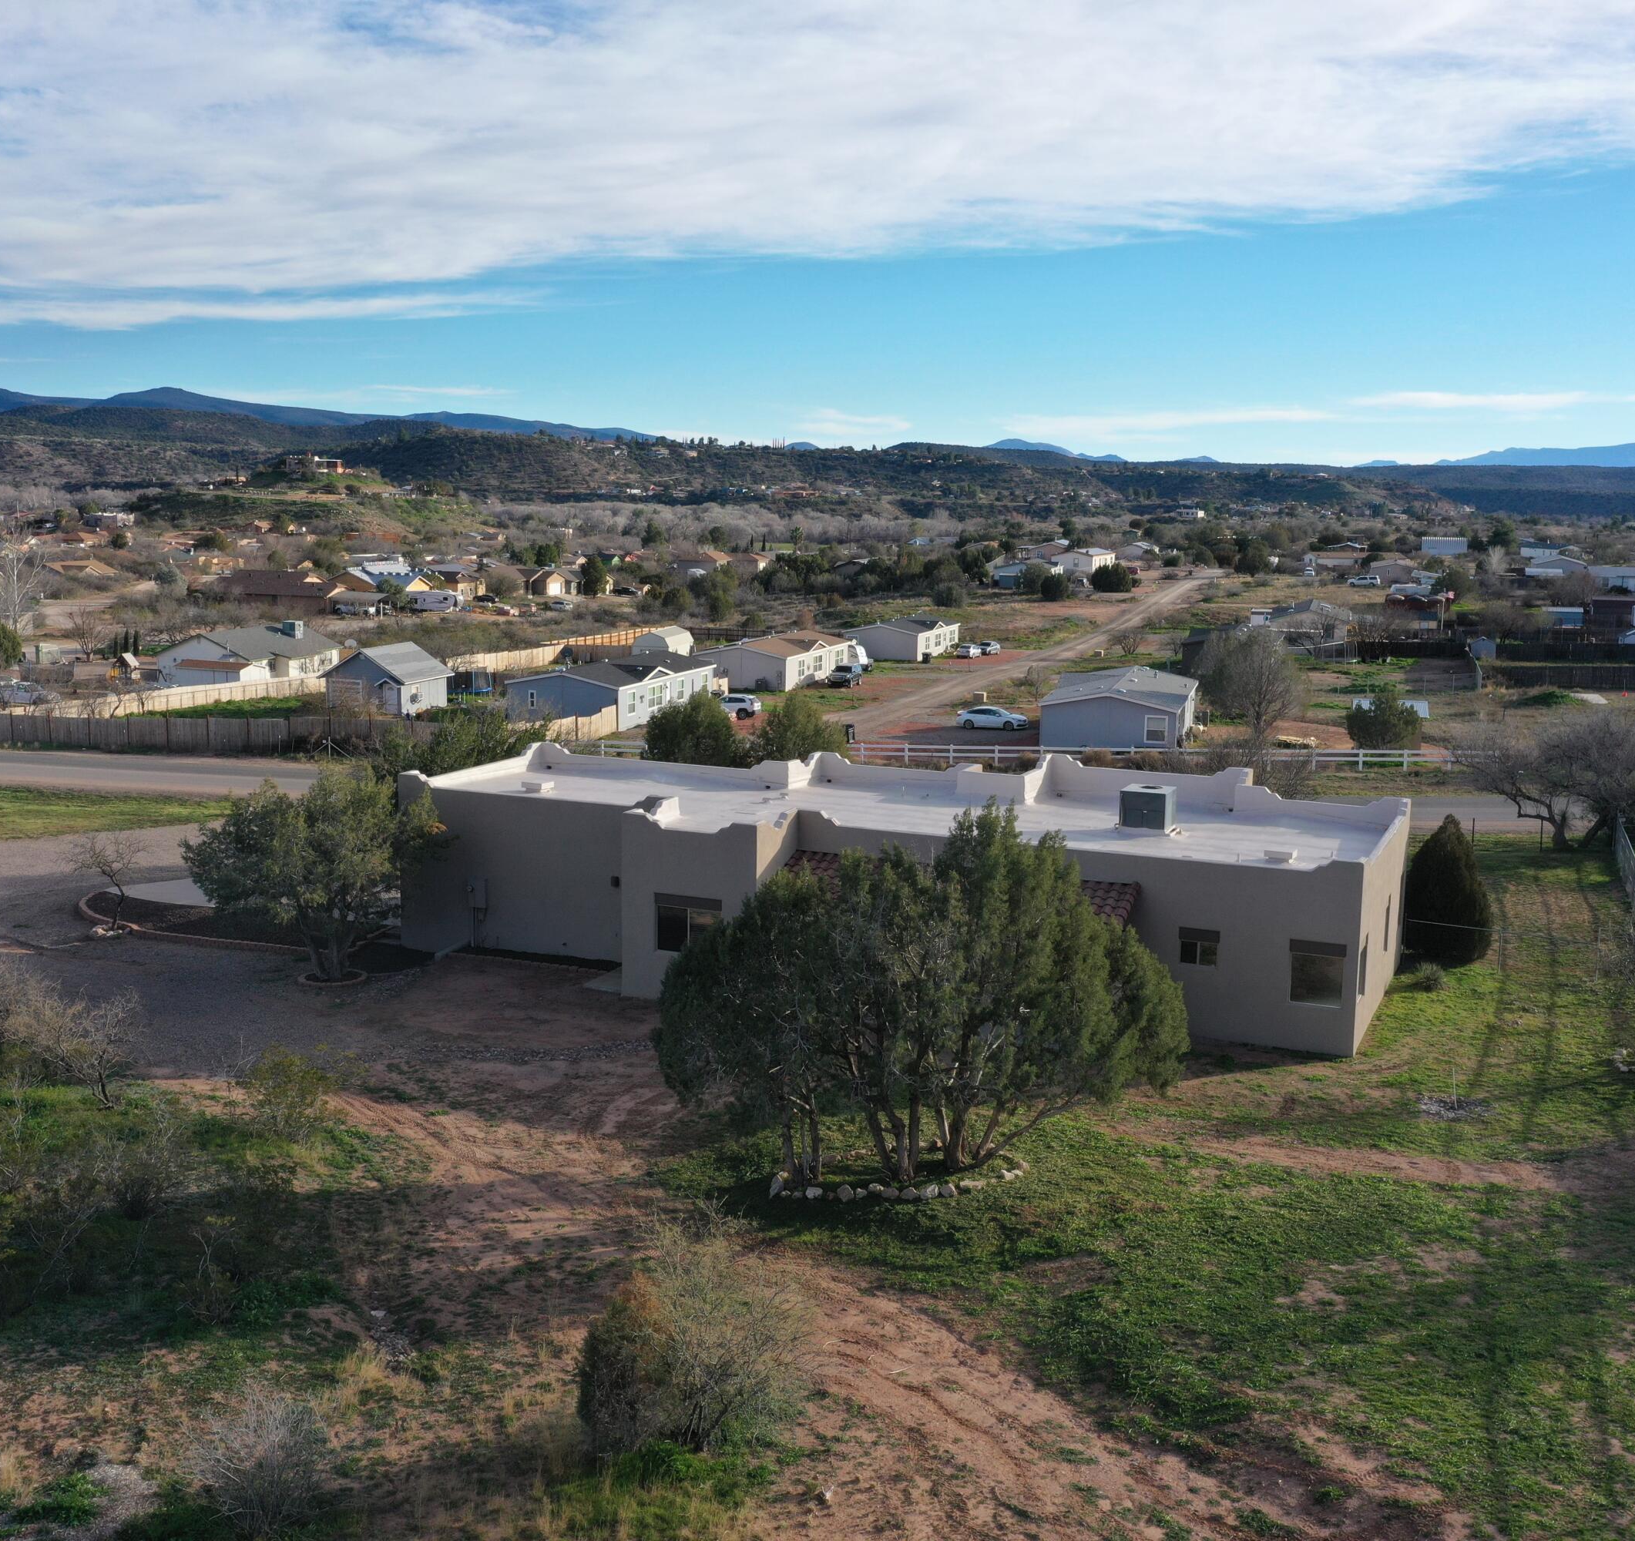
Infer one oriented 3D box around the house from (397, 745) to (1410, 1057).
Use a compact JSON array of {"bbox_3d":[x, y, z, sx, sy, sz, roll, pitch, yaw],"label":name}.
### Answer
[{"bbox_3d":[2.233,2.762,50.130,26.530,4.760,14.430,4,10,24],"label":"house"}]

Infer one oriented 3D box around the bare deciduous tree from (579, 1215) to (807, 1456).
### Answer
[{"bbox_3d":[-1.594,7.118,22.911,2.946,3.062,2.651,0,9,-4],"label":"bare deciduous tree"}]

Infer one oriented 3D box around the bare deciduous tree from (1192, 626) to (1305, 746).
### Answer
[{"bbox_3d":[27.514,-5.548,114.176,7.170,7.254,6.811,3,9,13],"label":"bare deciduous tree"}]

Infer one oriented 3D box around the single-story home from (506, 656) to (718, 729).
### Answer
[{"bbox_3d":[-13.838,-5.589,123.465,8.230,3.670,15.760,3,9,19],"label":"single-story home"}]

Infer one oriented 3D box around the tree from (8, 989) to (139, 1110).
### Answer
[{"bbox_3d":[-15.272,5.676,36.775,2.456,2.488,2.211,-3,10,-23],"label":"tree"}]

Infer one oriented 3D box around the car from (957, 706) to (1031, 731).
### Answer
[{"bbox_3d":[11.219,-3.457,115.011,4.750,1.470,1.830,2,9,12],"label":"car"}]

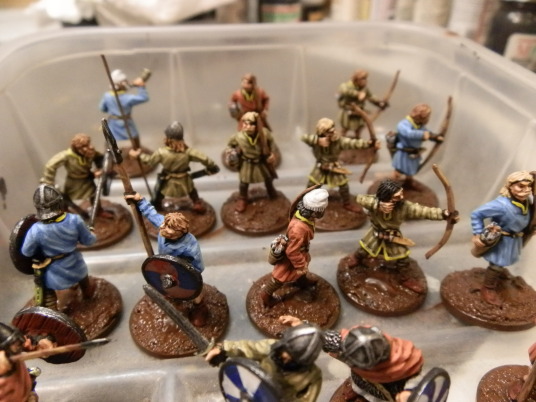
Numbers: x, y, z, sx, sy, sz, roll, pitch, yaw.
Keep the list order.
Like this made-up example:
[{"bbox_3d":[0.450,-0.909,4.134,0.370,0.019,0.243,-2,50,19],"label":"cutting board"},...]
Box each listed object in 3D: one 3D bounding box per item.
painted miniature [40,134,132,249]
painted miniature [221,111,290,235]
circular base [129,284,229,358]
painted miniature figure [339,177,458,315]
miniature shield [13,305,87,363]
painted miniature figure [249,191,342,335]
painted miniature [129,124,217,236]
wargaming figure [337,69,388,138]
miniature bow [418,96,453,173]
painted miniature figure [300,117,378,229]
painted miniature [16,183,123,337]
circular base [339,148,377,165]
[{"bbox_3d":[-0.059,-0.006,0.135,0.026,0.034,0.026,-24,40,-33],"label":"painted miniature"},{"bbox_3d":[-0.004,-0.011,0.142,0.025,0.035,0.025,1,33,2],"label":"painted miniature"},{"bbox_3d":[-0.022,0.028,0.110,0.025,0.004,0.025,1,32,0],"label":"circular base"},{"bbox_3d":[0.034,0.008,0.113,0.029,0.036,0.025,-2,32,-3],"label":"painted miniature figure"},{"bbox_3d":[-0.043,0.027,0.086,0.015,0.015,0.003,6,32,8],"label":"miniature shield"},{"bbox_3d":[0.007,0.012,0.107,0.025,0.035,0.025,-8,34,-13],"label":"painted miniature figure"},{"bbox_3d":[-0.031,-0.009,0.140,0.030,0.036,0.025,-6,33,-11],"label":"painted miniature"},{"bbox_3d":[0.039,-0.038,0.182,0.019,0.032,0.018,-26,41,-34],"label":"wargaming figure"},{"bbox_3d":[0.055,-0.022,0.143,0.006,0.030,0.003,23,39,21],"label":"miniature bow"},{"bbox_3d":[0.023,-0.011,0.144,0.027,0.034,0.025,-10,35,-15],"label":"painted miniature figure"},{"bbox_3d":[-0.053,0.012,0.106,0.026,0.036,0.026,-5,34,-8],"label":"painted miniature"},{"bbox_3d":[0.037,-0.024,0.192,0.025,0.004,0.025,1,32,0],"label":"circular base"}]

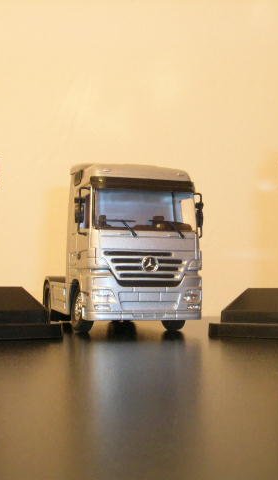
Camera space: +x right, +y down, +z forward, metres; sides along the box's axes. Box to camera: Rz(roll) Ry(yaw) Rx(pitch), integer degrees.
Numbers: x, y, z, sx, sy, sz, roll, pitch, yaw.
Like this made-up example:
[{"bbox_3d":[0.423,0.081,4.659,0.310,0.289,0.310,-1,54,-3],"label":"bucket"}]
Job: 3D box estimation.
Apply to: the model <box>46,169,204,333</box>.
[{"bbox_3d":[-0.015,0.008,0.376,0.064,0.087,0.140,2,-4,-17],"label":"model"}]

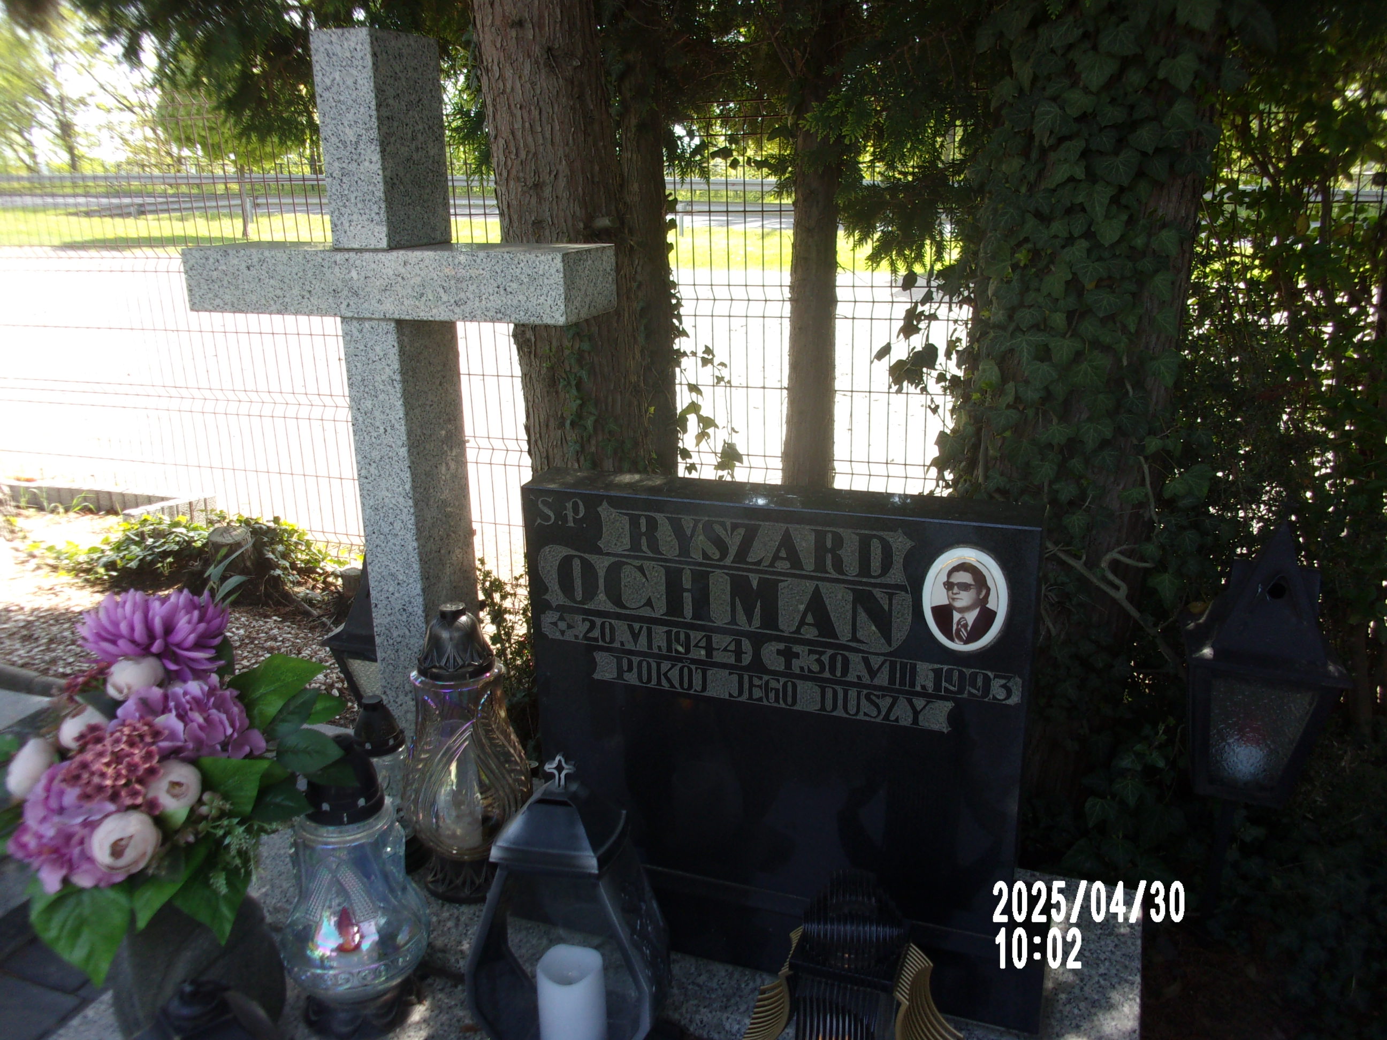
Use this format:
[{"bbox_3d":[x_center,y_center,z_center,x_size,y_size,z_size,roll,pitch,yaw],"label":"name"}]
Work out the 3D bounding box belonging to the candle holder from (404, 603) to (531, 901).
[{"bbox_3d":[-0.311,0.308,1.506,0.171,0.404,0.171,-1,17,0],"label":"candle holder"}]

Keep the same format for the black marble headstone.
[{"bbox_3d":[0.098,0.251,1.361,0.663,0.587,0.156,5,18,19],"label":"black marble headstone"}]

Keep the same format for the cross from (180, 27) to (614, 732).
[{"bbox_3d":[-0.404,-0.095,1.612,0.581,1.112,0.159,5,18,19],"label":"cross"}]

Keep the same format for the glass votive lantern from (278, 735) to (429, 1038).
[{"bbox_3d":[-0.400,0.417,1.307,0.178,0.352,0.178,5,18,19],"label":"glass votive lantern"}]

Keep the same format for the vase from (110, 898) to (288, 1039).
[{"bbox_3d":[-0.536,0.485,1.215,0.182,0.282,0.182,5,18,19],"label":"vase"}]

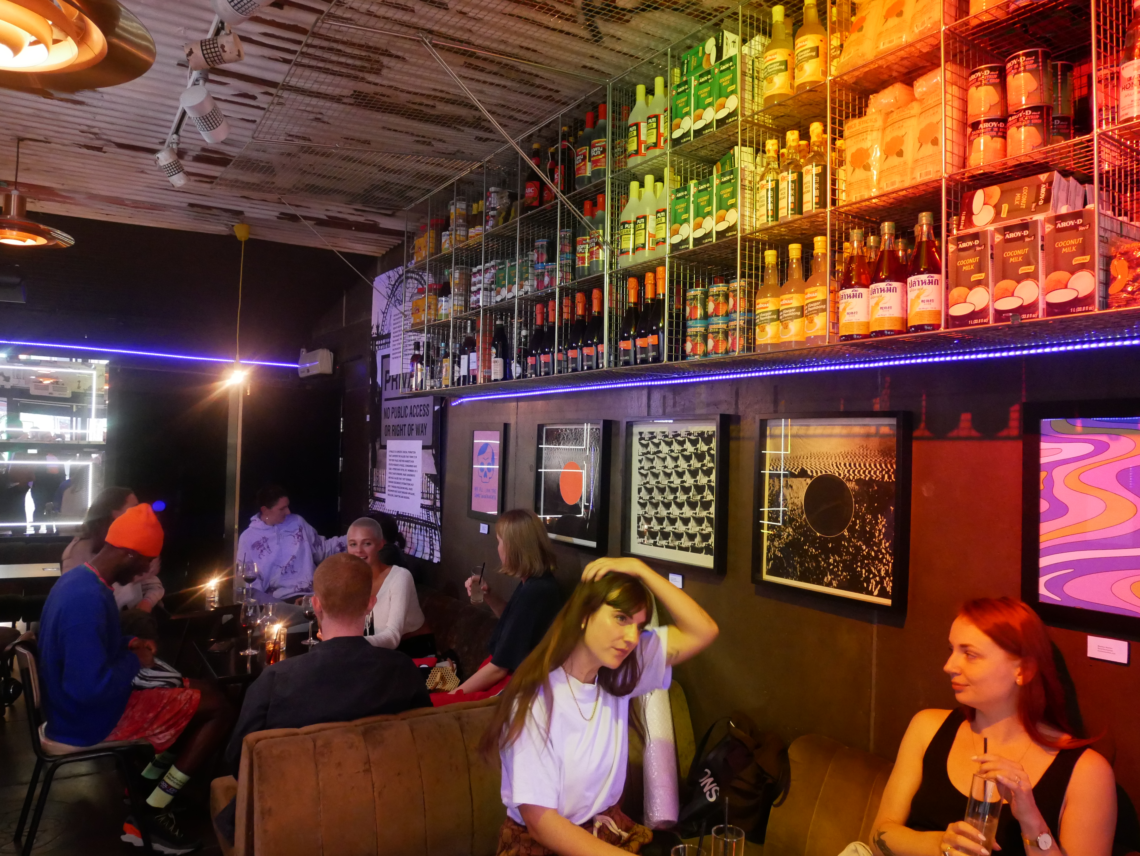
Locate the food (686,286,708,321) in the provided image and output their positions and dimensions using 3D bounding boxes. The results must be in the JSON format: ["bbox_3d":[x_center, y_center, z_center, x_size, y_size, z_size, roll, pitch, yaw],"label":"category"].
[{"bbox_3d":[0.406,-0.370,2.429,0.087,0.112,0.087,1,-1,0],"label":"food"}]

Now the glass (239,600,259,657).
[{"bbox_3d":[-1.255,0.783,3.100,0.074,0.206,0.074,2,-2,-35],"label":"glass"}]

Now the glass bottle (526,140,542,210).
[{"bbox_3d":[-0.145,-1.014,3.248,0.073,0.297,0.073,1,-1,0],"label":"glass bottle"}]

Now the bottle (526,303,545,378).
[{"bbox_3d":[-0.124,-0.353,3.236,0.088,0.312,0.088,2,-1,-34],"label":"bottle"}]

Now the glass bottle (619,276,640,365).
[{"bbox_3d":[0.215,-0.358,2.697,0.088,0.312,0.088,1,-1,0],"label":"glass bottle"}]

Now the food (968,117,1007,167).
[{"bbox_3d":[0.908,-0.599,1.713,0.083,0.114,0.083,2,-1,-34],"label":"food"}]

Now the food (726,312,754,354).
[{"bbox_3d":[0.505,-0.263,2.336,0.076,0.112,0.076,2,-1,-34],"label":"food"}]

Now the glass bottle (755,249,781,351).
[{"bbox_3d":[0.551,-0.347,2.168,0.077,0.282,0.077,1,-1,0],"label":"glass bottle"}]

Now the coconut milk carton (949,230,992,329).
[{"bbox_3d":[0.881,-0.315,1.708,0.060,0.199,0.089,2,-2,-35],"label":"coconut milk carton"}]

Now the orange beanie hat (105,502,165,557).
[{"bbox_3d":[-1.685,0.391,3.100,0.205,0.180,0.180,23,-13,-32],"label":"orange beanie hat"}]

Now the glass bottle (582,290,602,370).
[{"bbox_3d":[0.098,-0.353,2.859,0.087,0.306,0.087,2,-2,-34],"label":"glass bottle"}]

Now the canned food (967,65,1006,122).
[{"bbox_3d":[0.909,-0.713,1.715,0.083,0.114,0.083,2,-1,-34],"label":"canned food"}]

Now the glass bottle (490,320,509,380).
[{"bbox_3d":[-0.304,-0.327,3.426,0.076,0.275,0.076,1,-1,0],"label":"glass bottle"}]

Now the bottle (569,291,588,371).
[{"bbox_3d":[0.041,-0.352,2.942,0.087,0.306,0.087,1,-1,0],"label":"bottle"}]

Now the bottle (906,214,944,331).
[{"bbox_3d":[0.810,-0.350,1.801,0.076,0.277,0.076,2,-2,-34],"label":"bottle"}]

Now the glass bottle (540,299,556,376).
[{"bbox_3d":[-0.071,-0.354,3.149,0.088,0.312,0.088,1,-1,0],"label":"glass bottle"}]

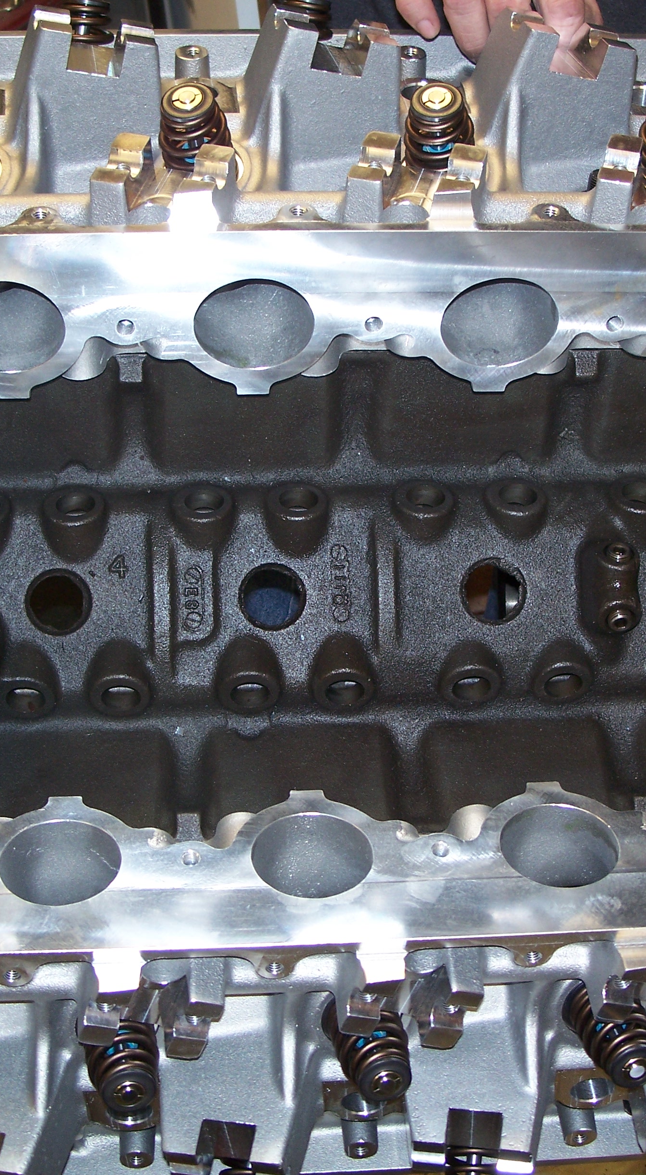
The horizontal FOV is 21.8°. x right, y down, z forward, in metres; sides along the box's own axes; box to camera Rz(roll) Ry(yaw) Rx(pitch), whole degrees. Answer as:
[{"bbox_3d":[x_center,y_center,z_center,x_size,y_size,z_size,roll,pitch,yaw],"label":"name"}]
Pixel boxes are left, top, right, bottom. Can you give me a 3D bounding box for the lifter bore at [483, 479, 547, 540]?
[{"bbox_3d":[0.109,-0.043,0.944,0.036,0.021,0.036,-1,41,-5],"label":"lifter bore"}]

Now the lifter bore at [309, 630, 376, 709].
[{"bbox_3d":[0.011,0.048,0.933,0.036,0.036,0.030,-1,43,-5],"label":"lifter bore"}]

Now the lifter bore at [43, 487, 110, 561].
[{"bbox_3d":[-0.138,-0.036,0.938,0.037,0.030,0.037,-1,40,-6],"label":"lifter bore"}]

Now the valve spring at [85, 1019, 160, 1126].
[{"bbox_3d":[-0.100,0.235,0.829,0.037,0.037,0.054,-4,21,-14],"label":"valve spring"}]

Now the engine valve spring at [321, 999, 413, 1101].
[{"bbox_3d":[0.024,0.232,0.841,0.037,0.037,0.054,-4,21,-14],"label":"engine valve spring"}]

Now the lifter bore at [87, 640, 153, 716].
[{"bbox_3d":[-0.112,0.051,0.936,0.037,0.037,0.030,-1,46,-6],"label":"lifter bore"}]

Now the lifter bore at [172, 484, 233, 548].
[{"bbox_3d":[-0.066,-0.038,0.944,0.037,0.027,0.037,-1,40,-6],"label":"lifter bore"}]

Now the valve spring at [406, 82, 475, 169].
[{"bbox_3d":[0.060,-0.230,0.866,0.036,0.049,0.036,-7,56,2],"label":"valve spring"}]

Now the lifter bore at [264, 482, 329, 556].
[{"bbox_3d":[-0.014,-0.039,0.934,0.036,0.026,0.036,-1,41,-5],"label":"lifter bore"}]

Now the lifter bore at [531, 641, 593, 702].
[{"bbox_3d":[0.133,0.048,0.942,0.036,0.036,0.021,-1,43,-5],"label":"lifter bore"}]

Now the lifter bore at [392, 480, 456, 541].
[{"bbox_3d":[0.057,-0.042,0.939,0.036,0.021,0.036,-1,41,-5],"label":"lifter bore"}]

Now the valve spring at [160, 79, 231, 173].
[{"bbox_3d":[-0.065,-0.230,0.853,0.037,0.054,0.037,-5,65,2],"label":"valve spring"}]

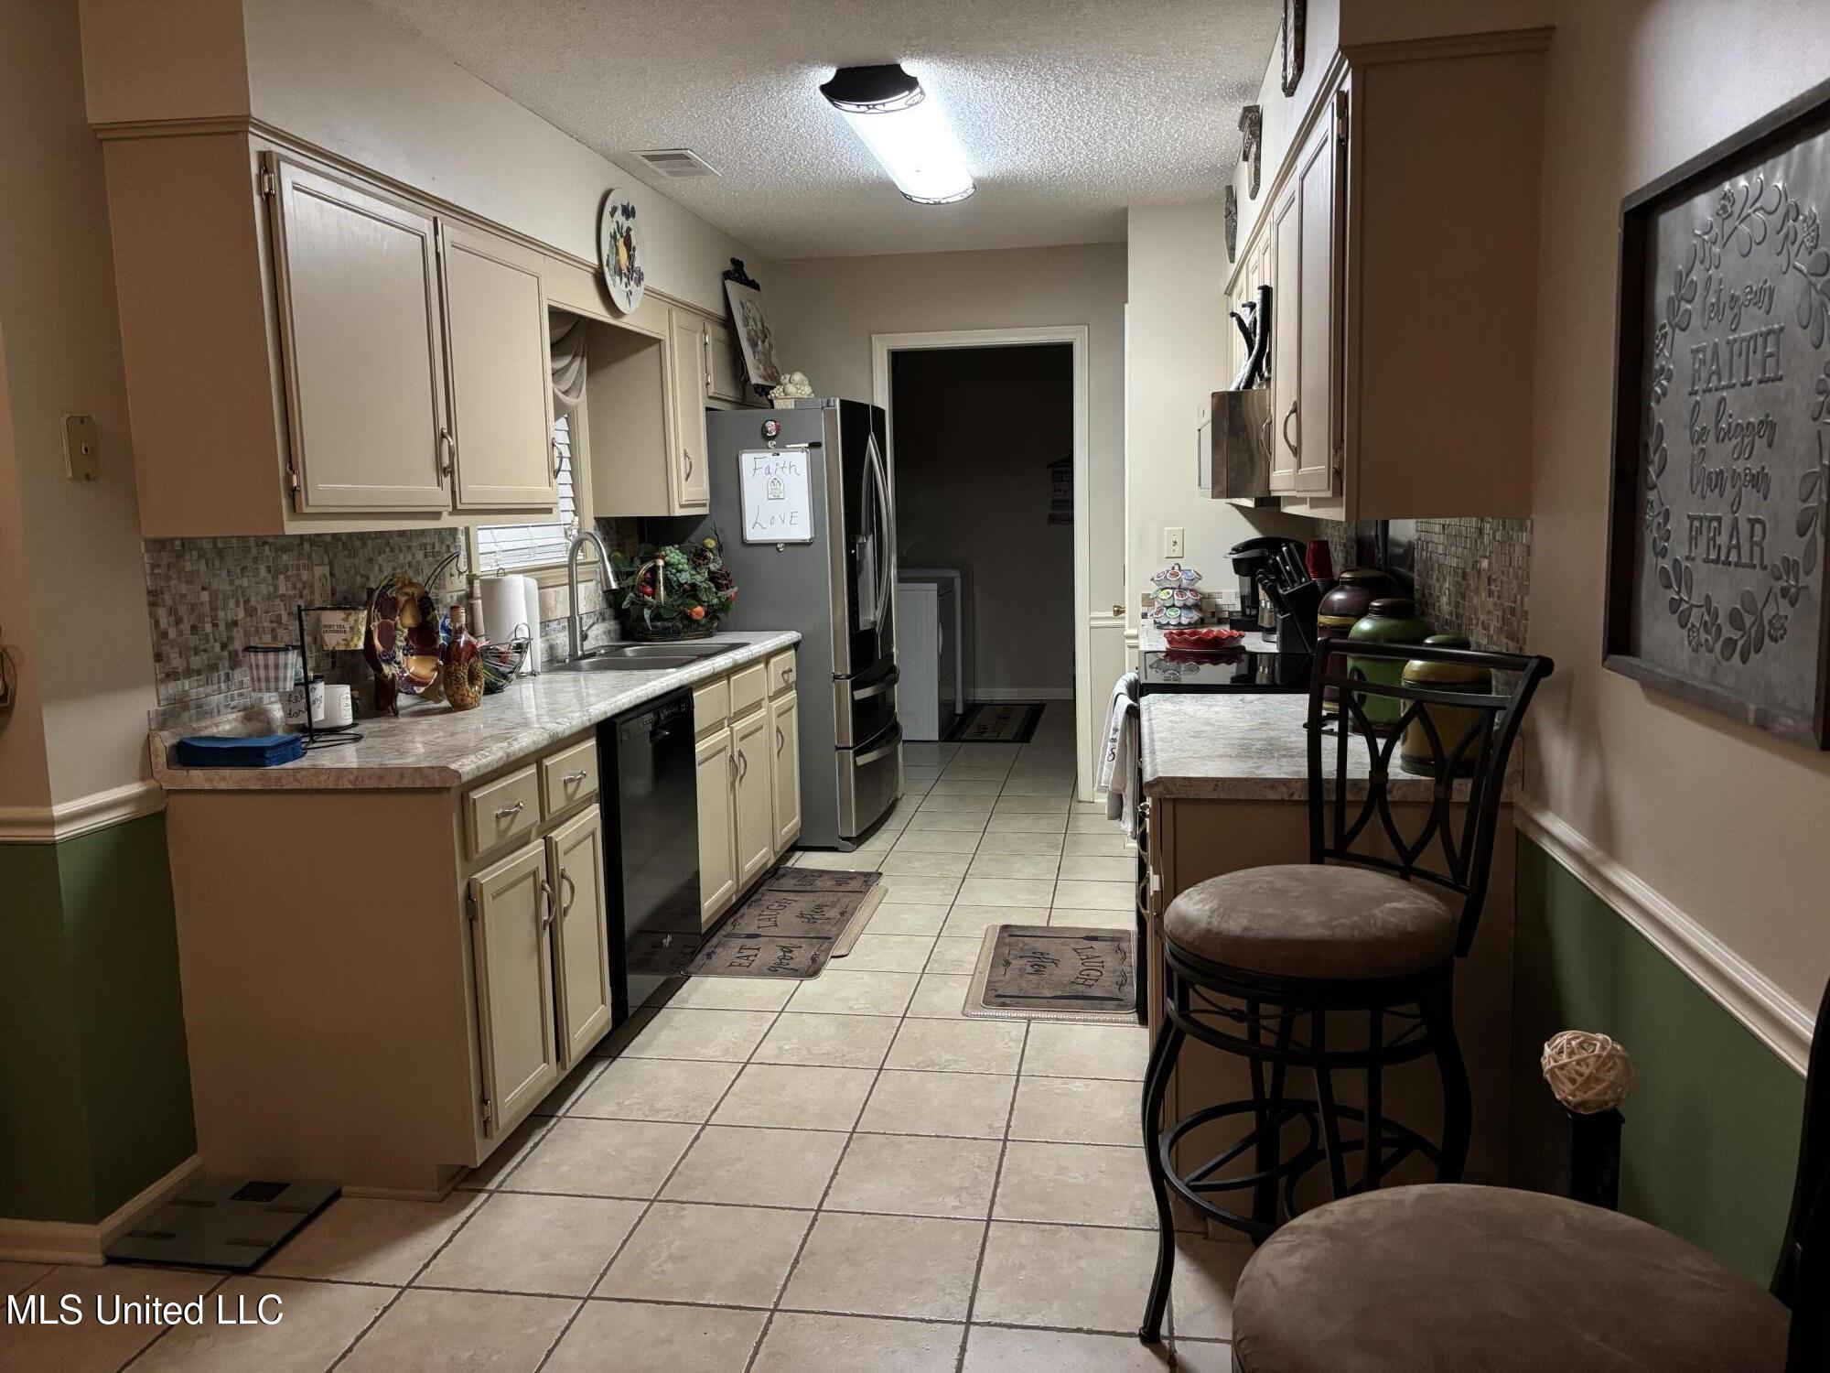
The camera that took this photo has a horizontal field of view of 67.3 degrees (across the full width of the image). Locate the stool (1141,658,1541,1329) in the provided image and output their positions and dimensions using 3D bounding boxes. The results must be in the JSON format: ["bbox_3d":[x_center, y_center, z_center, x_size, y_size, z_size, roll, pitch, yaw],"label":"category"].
[{"bbox_3d":[0.668,0.526,2.249,0.540,1.140,0.490,-5,9,-26],"label":"stool"}]

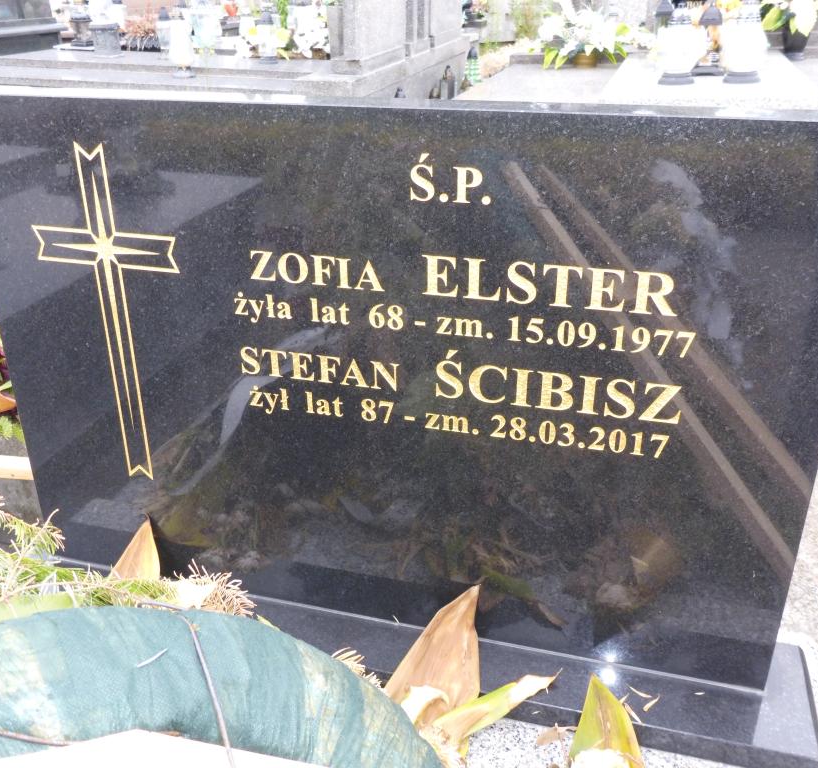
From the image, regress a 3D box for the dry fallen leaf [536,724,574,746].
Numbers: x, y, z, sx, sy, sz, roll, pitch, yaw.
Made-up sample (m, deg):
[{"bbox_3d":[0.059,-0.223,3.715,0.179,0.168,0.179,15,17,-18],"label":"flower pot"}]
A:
[{"bbox_3d":[0.181,0.430,1.027,0.052,0.013,0.026,-7,25,-15],"label":"dry fallen leaf"}]

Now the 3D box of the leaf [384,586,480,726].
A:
[{"bbox_3d":[0.052,0.349,1.075,0.106,0.052,0.189,18,66,19],"label":"leaf"}]

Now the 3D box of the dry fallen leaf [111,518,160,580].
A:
[{"bbox_3d":[-0.399,0.251,1.227,0.082,0.128,0.022,14,12,12],"label":"dry fallen leaf"}]

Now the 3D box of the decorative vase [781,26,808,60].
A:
[{"bbox_3d":[2.420,-2.138,5.200,0.140,0.195,0.140,6,25,14],"label":"decorative vase"}]

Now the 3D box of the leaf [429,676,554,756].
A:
[{"bbox_3d":[0.124,0.403,1.034,0.195,0.040,0.045,-12,27,-25],"label":"leaf"}]

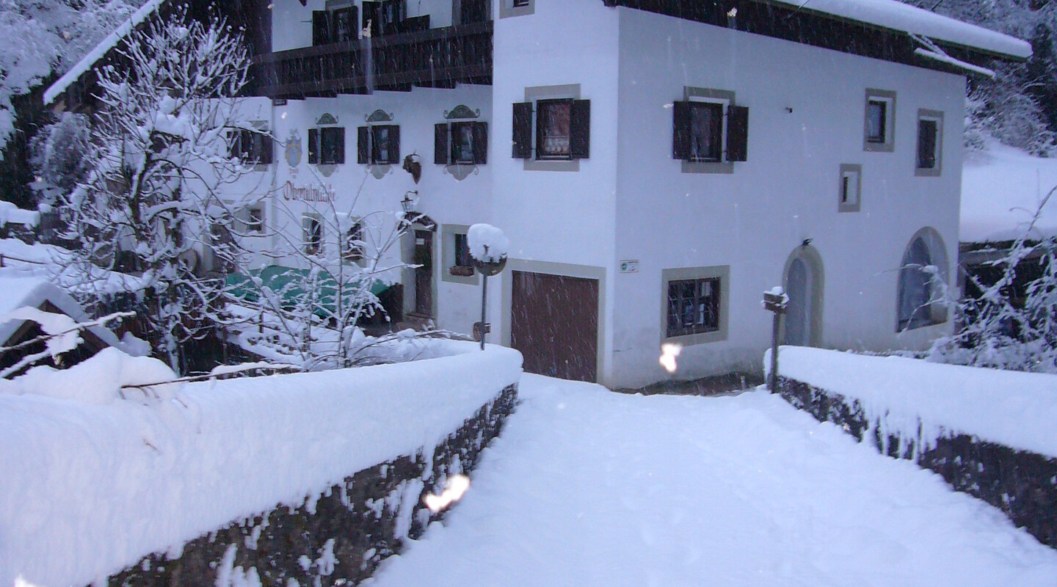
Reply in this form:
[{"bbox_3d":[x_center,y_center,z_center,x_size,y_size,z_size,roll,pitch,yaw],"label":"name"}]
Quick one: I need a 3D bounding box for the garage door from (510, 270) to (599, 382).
[{"bbox_3d":[0.572,0.683,23.401,0.100,2.120,2.550,-4,8,-41],"label":"garage door"}]

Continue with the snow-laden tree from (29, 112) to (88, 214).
[{"bbox_3d":[-16.751,-4.364,41.001,2.338,4.412,2.338,1,6,0],"label":"snow-laden tree"}]

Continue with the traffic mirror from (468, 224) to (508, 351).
[{"bbox_3d":[-0.672,0.017,19.601,0.650,2.436,0.400,3,6,24],"label":"traffic mirror"}]

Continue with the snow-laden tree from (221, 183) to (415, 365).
[{"bbox_3d":[-3.422,-0.102,18.501,3.003,3.195,2.600,1,6,0],"label":"snow-laden tree"}]

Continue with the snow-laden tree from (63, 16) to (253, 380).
[{"bbox_3d":[-6.301,-1.492,19.505,3.354,6.408,3.100,1,6,0],"label":"snow-laden tree"}]

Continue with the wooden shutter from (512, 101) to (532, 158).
[{"bbox_3d":[-0.121,-3.388,23.652,0.050,1.140,0.560,-4,8,-41],"label":"wooden shutter"}]

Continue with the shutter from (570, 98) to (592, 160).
[{"bbox_3d":[1.033,-3.225,22.366,0.050,1.140,0.560,-4,8,-41],"label":"shutter"}]

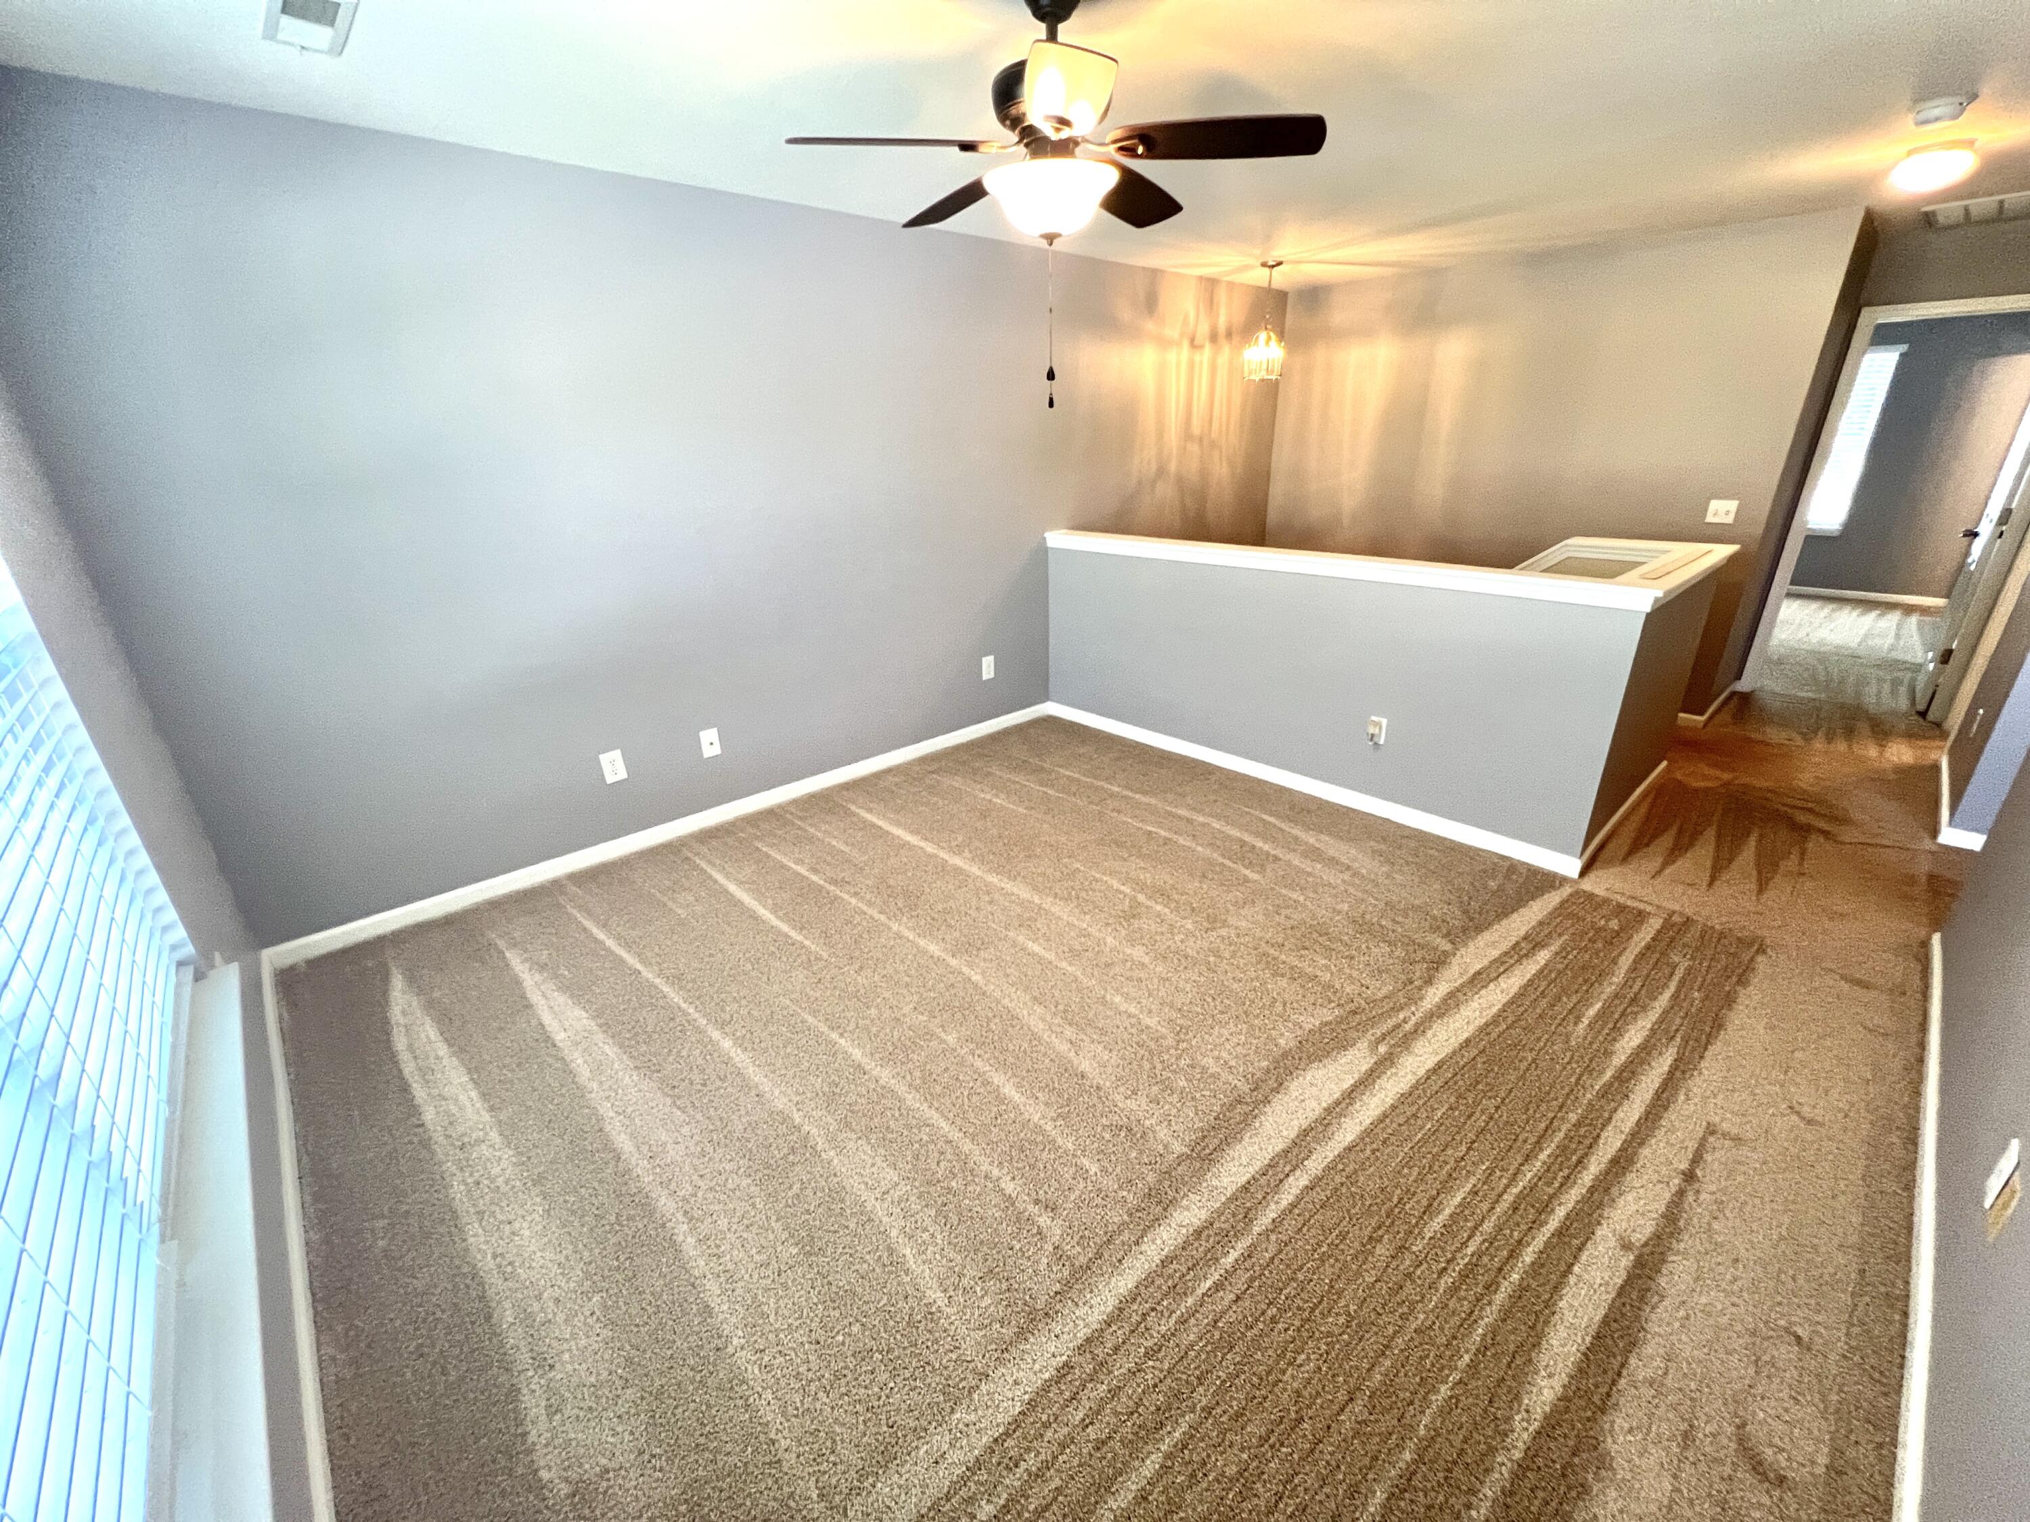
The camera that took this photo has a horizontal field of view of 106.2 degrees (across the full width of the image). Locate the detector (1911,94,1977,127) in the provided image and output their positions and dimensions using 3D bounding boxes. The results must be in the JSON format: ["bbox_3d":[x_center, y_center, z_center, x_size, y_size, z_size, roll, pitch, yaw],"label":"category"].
[{"bbox_3d":[2.837,-1.982,2.331,0.137,0.042,0.137,-20,28,-37],"label":"detector"}]

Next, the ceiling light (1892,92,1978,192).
[{"bbox_3d":[3.282,-2.123,2.731,0.230,0.116,0.230,-20,28,-37],"label":"ceiling light"}]

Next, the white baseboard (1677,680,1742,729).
[{"bbox_3d":[4.019,-0.359,4.419,1.020,0.075,0.100,-20,28,-37],"label":"white baseboard"}]

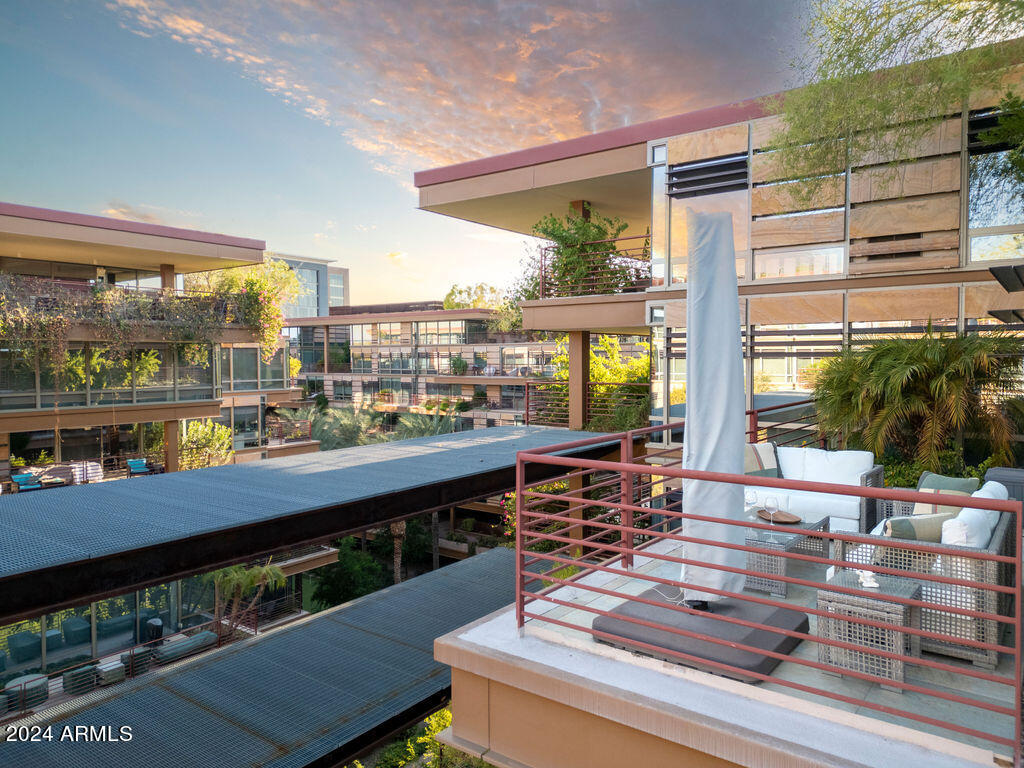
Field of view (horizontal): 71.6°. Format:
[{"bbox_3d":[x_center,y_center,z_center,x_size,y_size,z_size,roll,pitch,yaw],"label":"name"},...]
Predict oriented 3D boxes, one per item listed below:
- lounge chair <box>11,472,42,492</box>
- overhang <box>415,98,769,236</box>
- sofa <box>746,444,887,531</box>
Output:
[{"bbox_3d":[-16.540,3.470,24.210,0.800,0.800,0.700,2,3,37],"label":"lounge chair"},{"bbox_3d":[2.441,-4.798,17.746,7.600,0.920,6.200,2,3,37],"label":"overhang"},{"bbox_3d":[2.843,1.030,7.042,1.400,0.780,0.800,2,3,37],"label":"sofa"}]

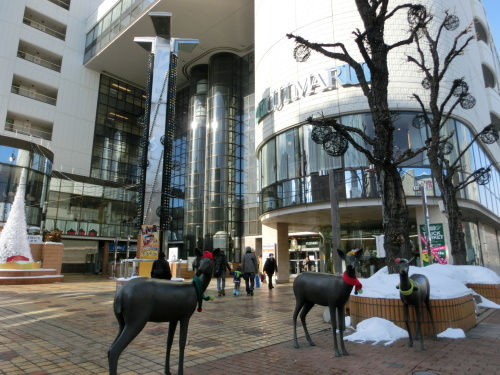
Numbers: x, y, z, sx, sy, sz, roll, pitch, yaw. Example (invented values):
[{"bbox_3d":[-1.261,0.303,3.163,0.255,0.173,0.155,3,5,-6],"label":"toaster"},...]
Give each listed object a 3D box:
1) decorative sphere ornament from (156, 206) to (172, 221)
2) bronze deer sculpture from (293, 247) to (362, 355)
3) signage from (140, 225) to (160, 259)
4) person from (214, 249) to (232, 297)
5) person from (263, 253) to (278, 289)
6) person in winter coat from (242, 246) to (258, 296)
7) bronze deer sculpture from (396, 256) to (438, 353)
[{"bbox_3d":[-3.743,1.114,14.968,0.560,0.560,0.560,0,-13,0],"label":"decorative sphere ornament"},{"bbox_3d":[1.094,1.667,5.159,0.400,1.440,1.120,11,-16,-39],"label":"bronze deer sculpture"},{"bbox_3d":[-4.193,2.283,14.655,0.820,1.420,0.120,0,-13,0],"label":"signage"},{"bbox_3d":[-0.966,3.075,12.584,0.580,1.640,0.450,0,-13,0],"label":"person"},{"bbox_3d":[0.936,3.767,15.626,0.600,1.570,0.420,1,-13,-6],"label":"person"},{"bbox_3d":[0.018,3.063,12.679,0.560,1.720,0.420,0,-13,0],"label":"person in winter coat"},{"bbox_3d":[2.701,1.823,5.616,0.400,1.350,1.120,-9,-16,36],"label":"bronze deer sculpture"}]

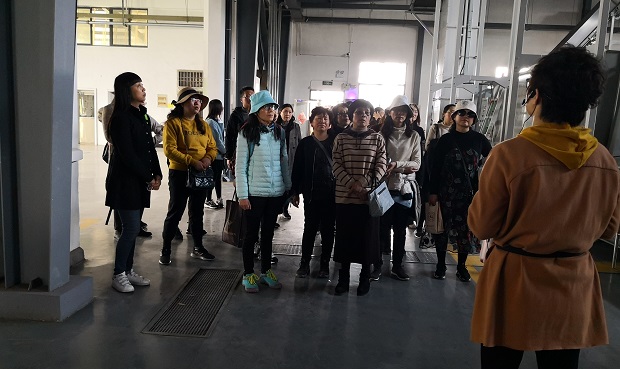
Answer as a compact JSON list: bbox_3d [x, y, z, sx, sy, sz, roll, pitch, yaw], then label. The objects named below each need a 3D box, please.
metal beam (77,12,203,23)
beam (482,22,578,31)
[{"bbox_3d":[-5.674,-5.549,16.068,4.300,0.170,0.170,2,9,2],"label":"metal beam"},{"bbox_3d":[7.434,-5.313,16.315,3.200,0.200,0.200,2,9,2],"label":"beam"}]

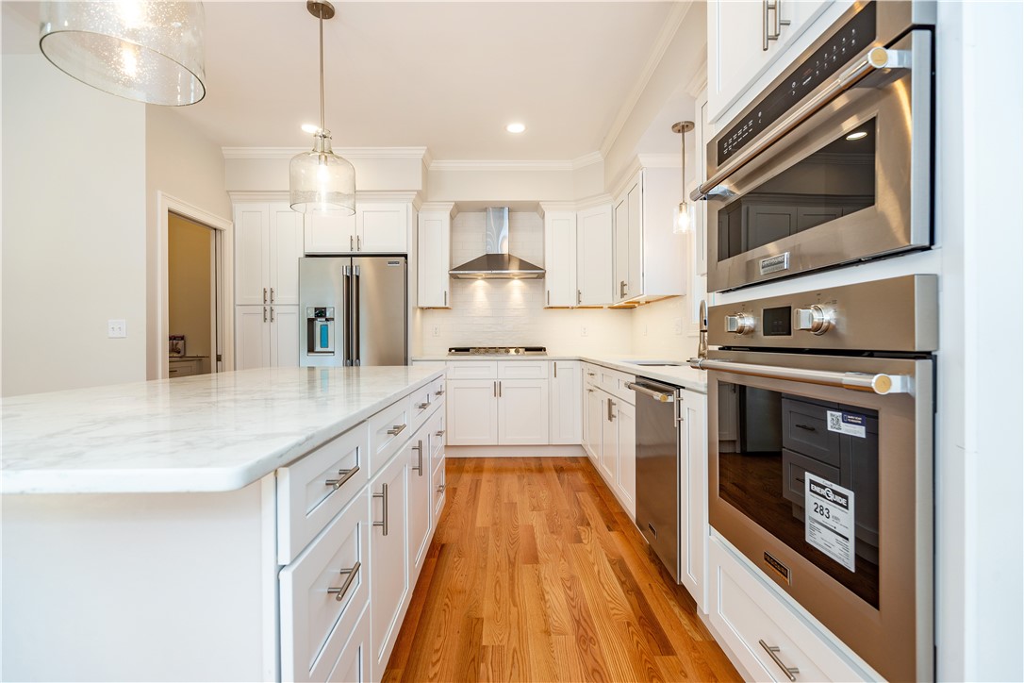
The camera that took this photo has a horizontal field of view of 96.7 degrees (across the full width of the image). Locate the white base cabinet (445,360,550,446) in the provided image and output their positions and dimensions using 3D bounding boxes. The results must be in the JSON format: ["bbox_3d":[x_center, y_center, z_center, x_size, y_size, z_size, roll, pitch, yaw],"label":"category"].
[{"bbox_3d":[-0.126,0.545,4.335,0.914,0.765,0.610,0,0,-1],"label":"white base cabinet"}]

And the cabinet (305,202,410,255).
[{"bbox_3d":[-1.374,-0.998,4.316,0.929,0.467,0.610,0,0,-1],"label":"cabinet"}]

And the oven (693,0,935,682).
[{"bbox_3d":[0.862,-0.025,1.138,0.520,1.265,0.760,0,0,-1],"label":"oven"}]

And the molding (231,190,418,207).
[{"bbox_3d":[-1.680,-1.290,4.078,1.674,0.076,0.080,0,0,-1],"label":"molding"}]

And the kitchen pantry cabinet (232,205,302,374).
[{"bbox_3d":[-2.139,-0.087,4.309,0.606,2.285,0.610,0,0,-1],"label":"kitchen pantry cabinet"}]

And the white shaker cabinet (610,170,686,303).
[{"bbox_3d":[1.097,-0.804,3.729,0.332,0.923,0.815,0,0,-1],"label":"white shaker cabinet"}]

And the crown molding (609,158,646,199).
[{"bbox_3d":[0.927,-1.301,3.684,0.064,0.074,0.855,0,0,-1],"label":"crown molding"}]

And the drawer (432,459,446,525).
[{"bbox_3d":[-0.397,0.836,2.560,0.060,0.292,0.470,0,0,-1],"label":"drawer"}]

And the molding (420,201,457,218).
[{"bbox_3d":[-0.715,-1.296,4.520,0.318,0.076,0.305,0,0,-1],"label":"molding"}]

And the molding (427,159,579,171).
[{"bbox_3d":[-0.105,-1.655,4.273,1.383,0.075,0.070,0,0,-1],"label":"molding"}]

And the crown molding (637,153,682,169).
[{"bbox_3d":[1.077,-1.301,3.292,0.351,0.074,0.065,0,0,-1],"label":"crown molding"}]

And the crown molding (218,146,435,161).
[{"bbox_3d":[-1.611,-1.634,3.944,1.750,0.073,0.062,0,0,-1],"label":"crown molding"}]

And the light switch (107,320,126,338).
[{"bbox_3d":[-2.624,-0.085,3.023,0.117,0.117,0.012,0,0,-1],"label":"light switch"}]

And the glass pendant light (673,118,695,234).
[{"bbox_3d":[1.060,-0.993,2.805,0.137,0.660,0.137,0,0,-1],"label":"glass pendant light"}]

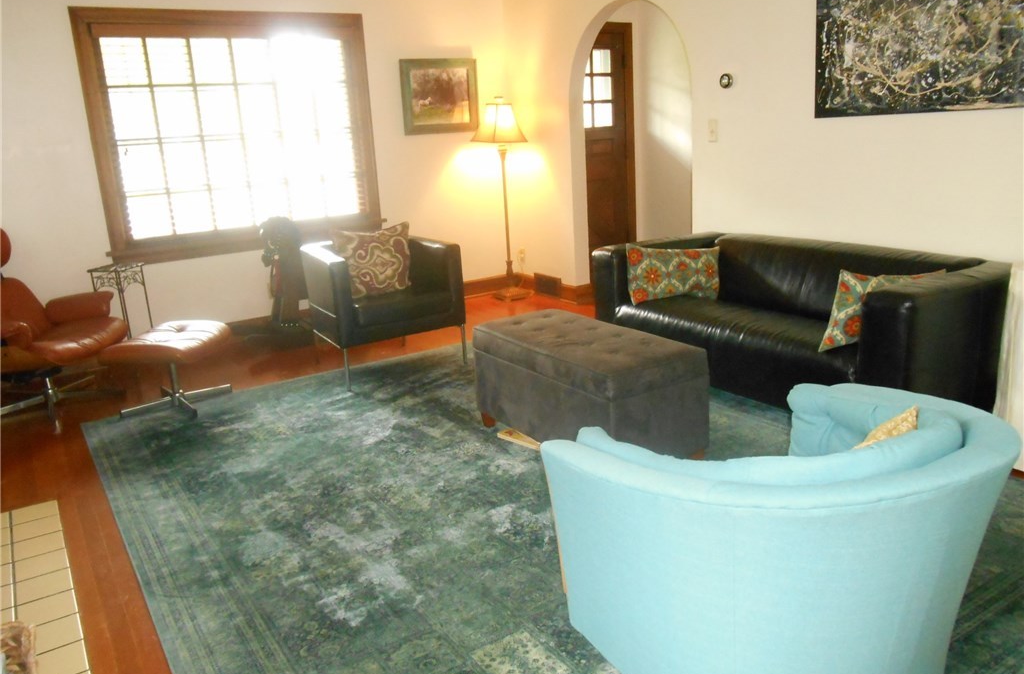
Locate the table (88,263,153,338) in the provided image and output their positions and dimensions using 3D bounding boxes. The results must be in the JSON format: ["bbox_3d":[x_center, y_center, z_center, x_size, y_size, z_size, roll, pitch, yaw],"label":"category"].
[{"bbox_3d":[-2.363,-0.104,4.714,0.255,0.655,0.255,0,15,12],"label":"table"}]

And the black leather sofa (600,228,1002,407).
[{"bbox_3d":[1.305,-0.076,3.816,0.880,0.660,1.780,-12,17,-31],"label":"black leather sofa"}]

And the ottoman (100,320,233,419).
[{"bbox_3d":[-1.815,0.155,4.087,0.520,0.415,0.600,-2,15,5],"label":"ottoman"}]

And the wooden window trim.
[{"bbox_3d":[-1.786,-1.362,5.161,1.880,1.535,0.090,-12,17,-31],"label":"wooden window trim"}]

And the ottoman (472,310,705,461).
[{"bbox_3d":[0.286,0.236,3.176,0.470,0.490,0.965,-12,17,-31],"label":"ottoman"}]

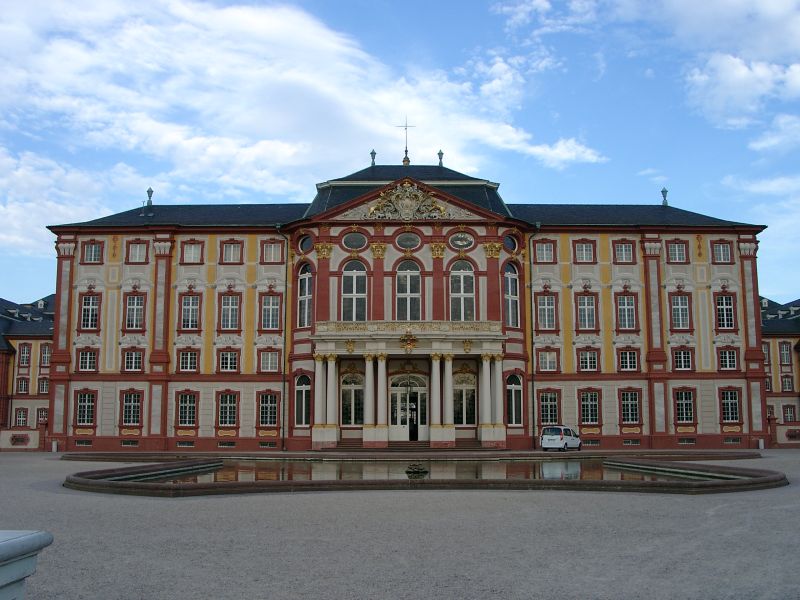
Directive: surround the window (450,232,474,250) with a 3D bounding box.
[{"bbox_3d":[4.823,-4.533,60.830,1.937,1.363,0.300,0,-7,-1],"label":"window"}]

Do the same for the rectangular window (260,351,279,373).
[{"bbox_3d":[-10.405,4.926,62.751,1.433,1.659,0.200,0,-8,-1],"label":"rectangular window"}]

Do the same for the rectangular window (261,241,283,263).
[{"bbox_3d":[-10.168,-3.785,62.423,1.583,1.672,0.250,0,-8,-1],"label":"rectangular window"}]

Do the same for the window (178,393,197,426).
[{"bbox_3d":[-16.777,8.663,62.112,1.377,2.638,0.200,0,-8,-1],"label":"window"}]

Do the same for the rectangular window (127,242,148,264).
[{"bbox_3d":[-21.403,-3.798,64.253,1.520,1.710,0.250,0,-8,-1],"label":"rectangular window"}]

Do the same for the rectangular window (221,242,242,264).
[{"bbox_3d":[-13.425,-3.731,62.831,1.488,1.649,0.250,0,-7,-1],"label":"rectangular window"}]

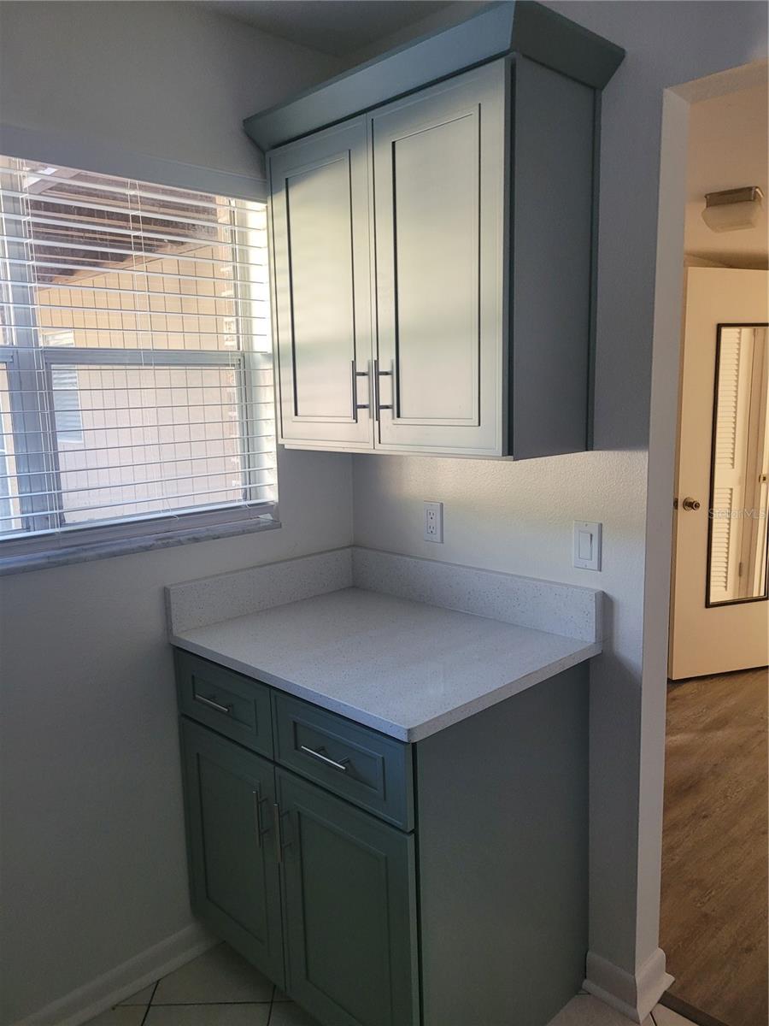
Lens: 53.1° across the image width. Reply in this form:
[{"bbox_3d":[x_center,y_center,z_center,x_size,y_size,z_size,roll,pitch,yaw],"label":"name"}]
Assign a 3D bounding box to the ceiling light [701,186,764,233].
[{"bbox_3d":[1.755,-1.527,3.877,0.245,0.130,0.260,5,11,35],"label":"ceiling light"}]

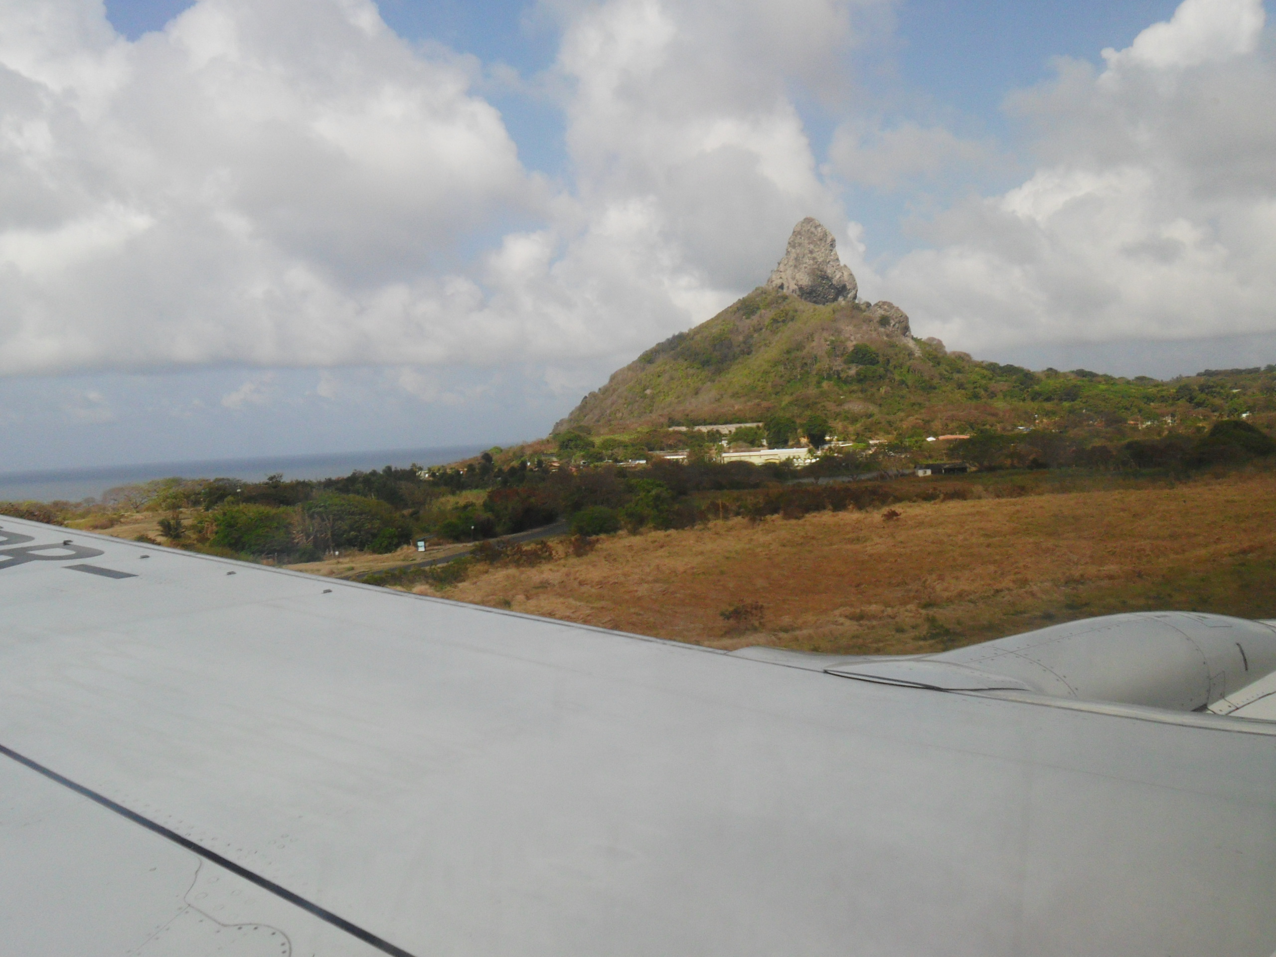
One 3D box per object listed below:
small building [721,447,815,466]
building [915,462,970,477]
[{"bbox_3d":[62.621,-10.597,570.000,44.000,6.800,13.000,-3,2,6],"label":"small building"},{"bbox_3d":[85.198,-2.649,330.000,14.000,3.600,6.000,-3,2,-3],"label":"building"}]

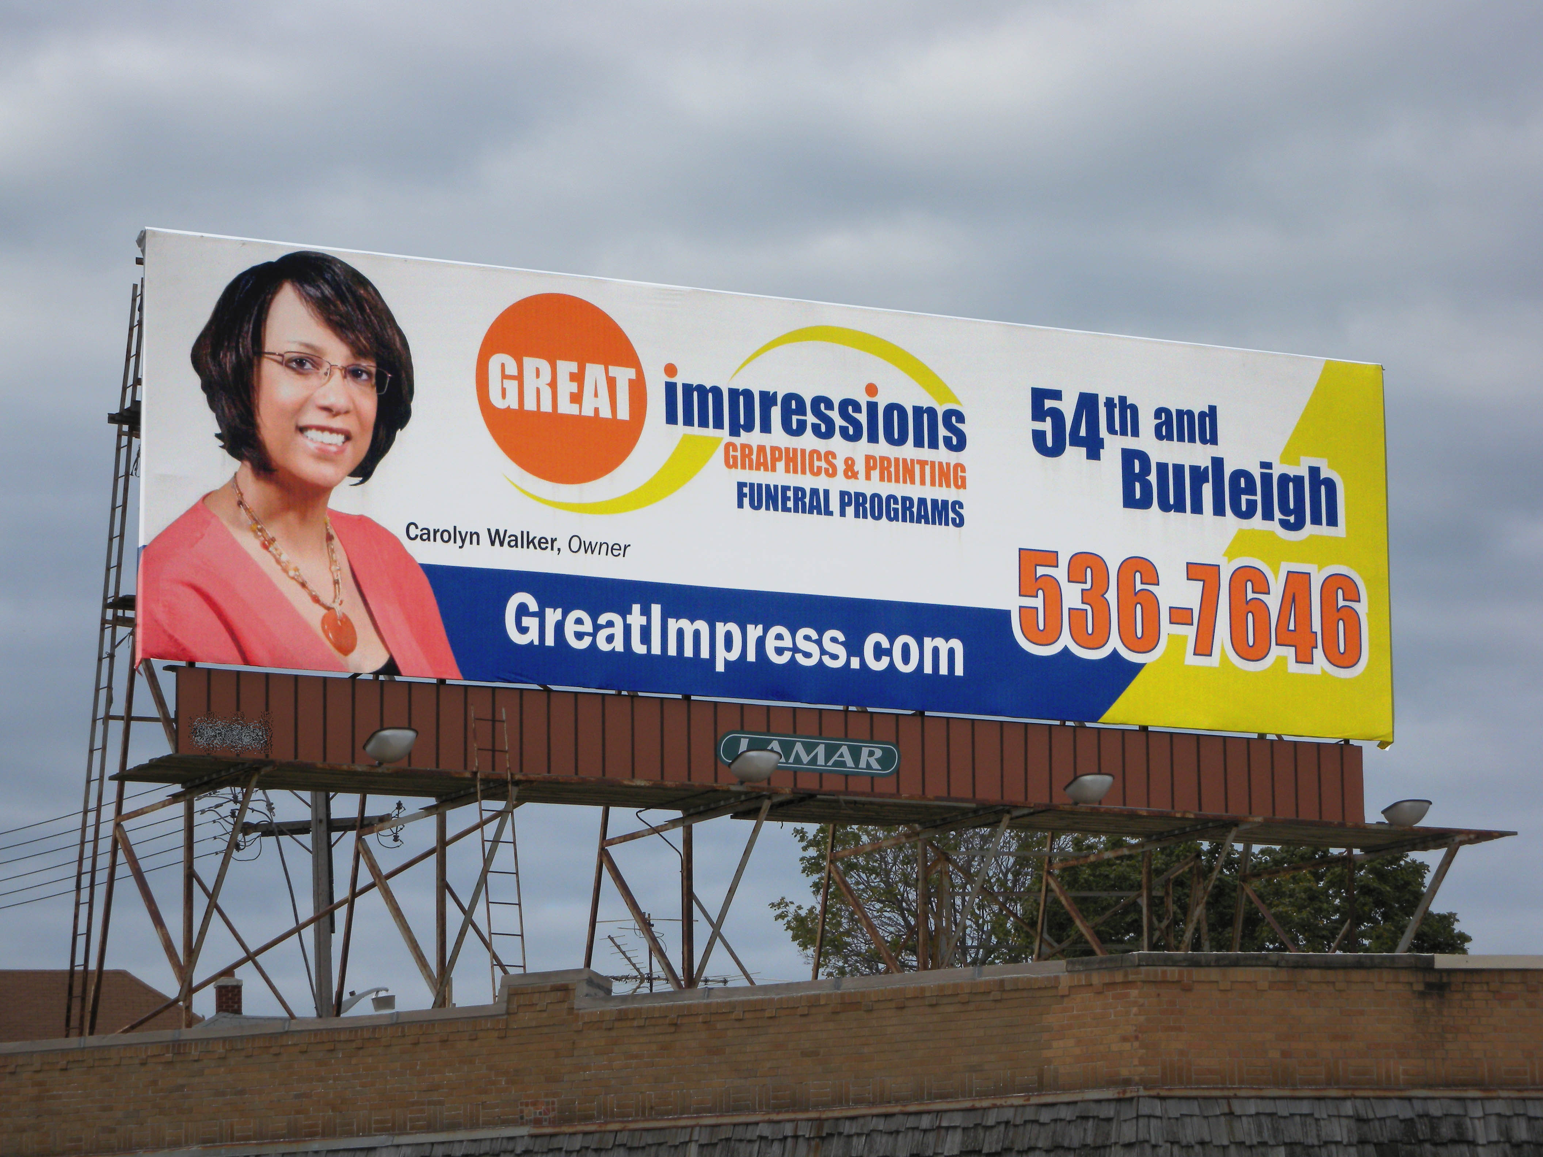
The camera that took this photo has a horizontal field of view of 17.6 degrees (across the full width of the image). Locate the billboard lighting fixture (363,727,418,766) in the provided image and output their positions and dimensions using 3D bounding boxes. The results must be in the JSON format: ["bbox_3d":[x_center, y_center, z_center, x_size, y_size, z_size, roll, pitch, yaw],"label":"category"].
[{"bbox_3d":[-3.624,1.600,47.491,0.420,0.300,0.430,5,-11,-27],"label":"billboard lighting fixture"}]

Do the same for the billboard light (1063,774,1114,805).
[{"bbox_3d":[3.249,2.158,51.063,0.420,0.300,0.430,5,-11,-27],"label":"billboard light"}]

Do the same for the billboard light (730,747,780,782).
[{"bbox_3d":[-0.167,1.851,49.293,0.420,0.300,0.430,5,-11,-27],"label":"billboard light"}]

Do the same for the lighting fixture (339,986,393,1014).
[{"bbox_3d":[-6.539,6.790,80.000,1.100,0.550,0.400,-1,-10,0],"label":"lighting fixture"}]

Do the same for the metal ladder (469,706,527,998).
[{"bbox_3d":[-2.577,2.854,47.651,0.360,3.400,0.050,5,-20,-27],"label":"metal ladder"}]

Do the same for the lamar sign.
[{"bbox_3d":[0.387,1.817,51.660,2.140,0.390,0.050,5,-11,-27],"label":"lamar sign"}]

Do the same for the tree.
[{"bbox_3d":[6.270,10.442,90.000,12.000,13.500,11.500,5,-11,-27],"label":"tree"}]

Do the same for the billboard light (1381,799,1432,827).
[{"bbox_3d":[6.720,2.489,52.858,0.420,0.300,0.430,5,-11,-27],"label":"billboard light"}]

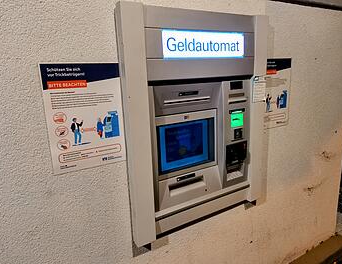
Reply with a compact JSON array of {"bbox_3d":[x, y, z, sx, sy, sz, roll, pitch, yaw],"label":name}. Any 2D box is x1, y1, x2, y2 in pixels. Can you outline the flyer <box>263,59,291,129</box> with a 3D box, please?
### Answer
[{"bbox_3d":[0.646,-0.227,1.625,0.297,0.420,0.008,-10,15,-30],"label":"flyer"}]

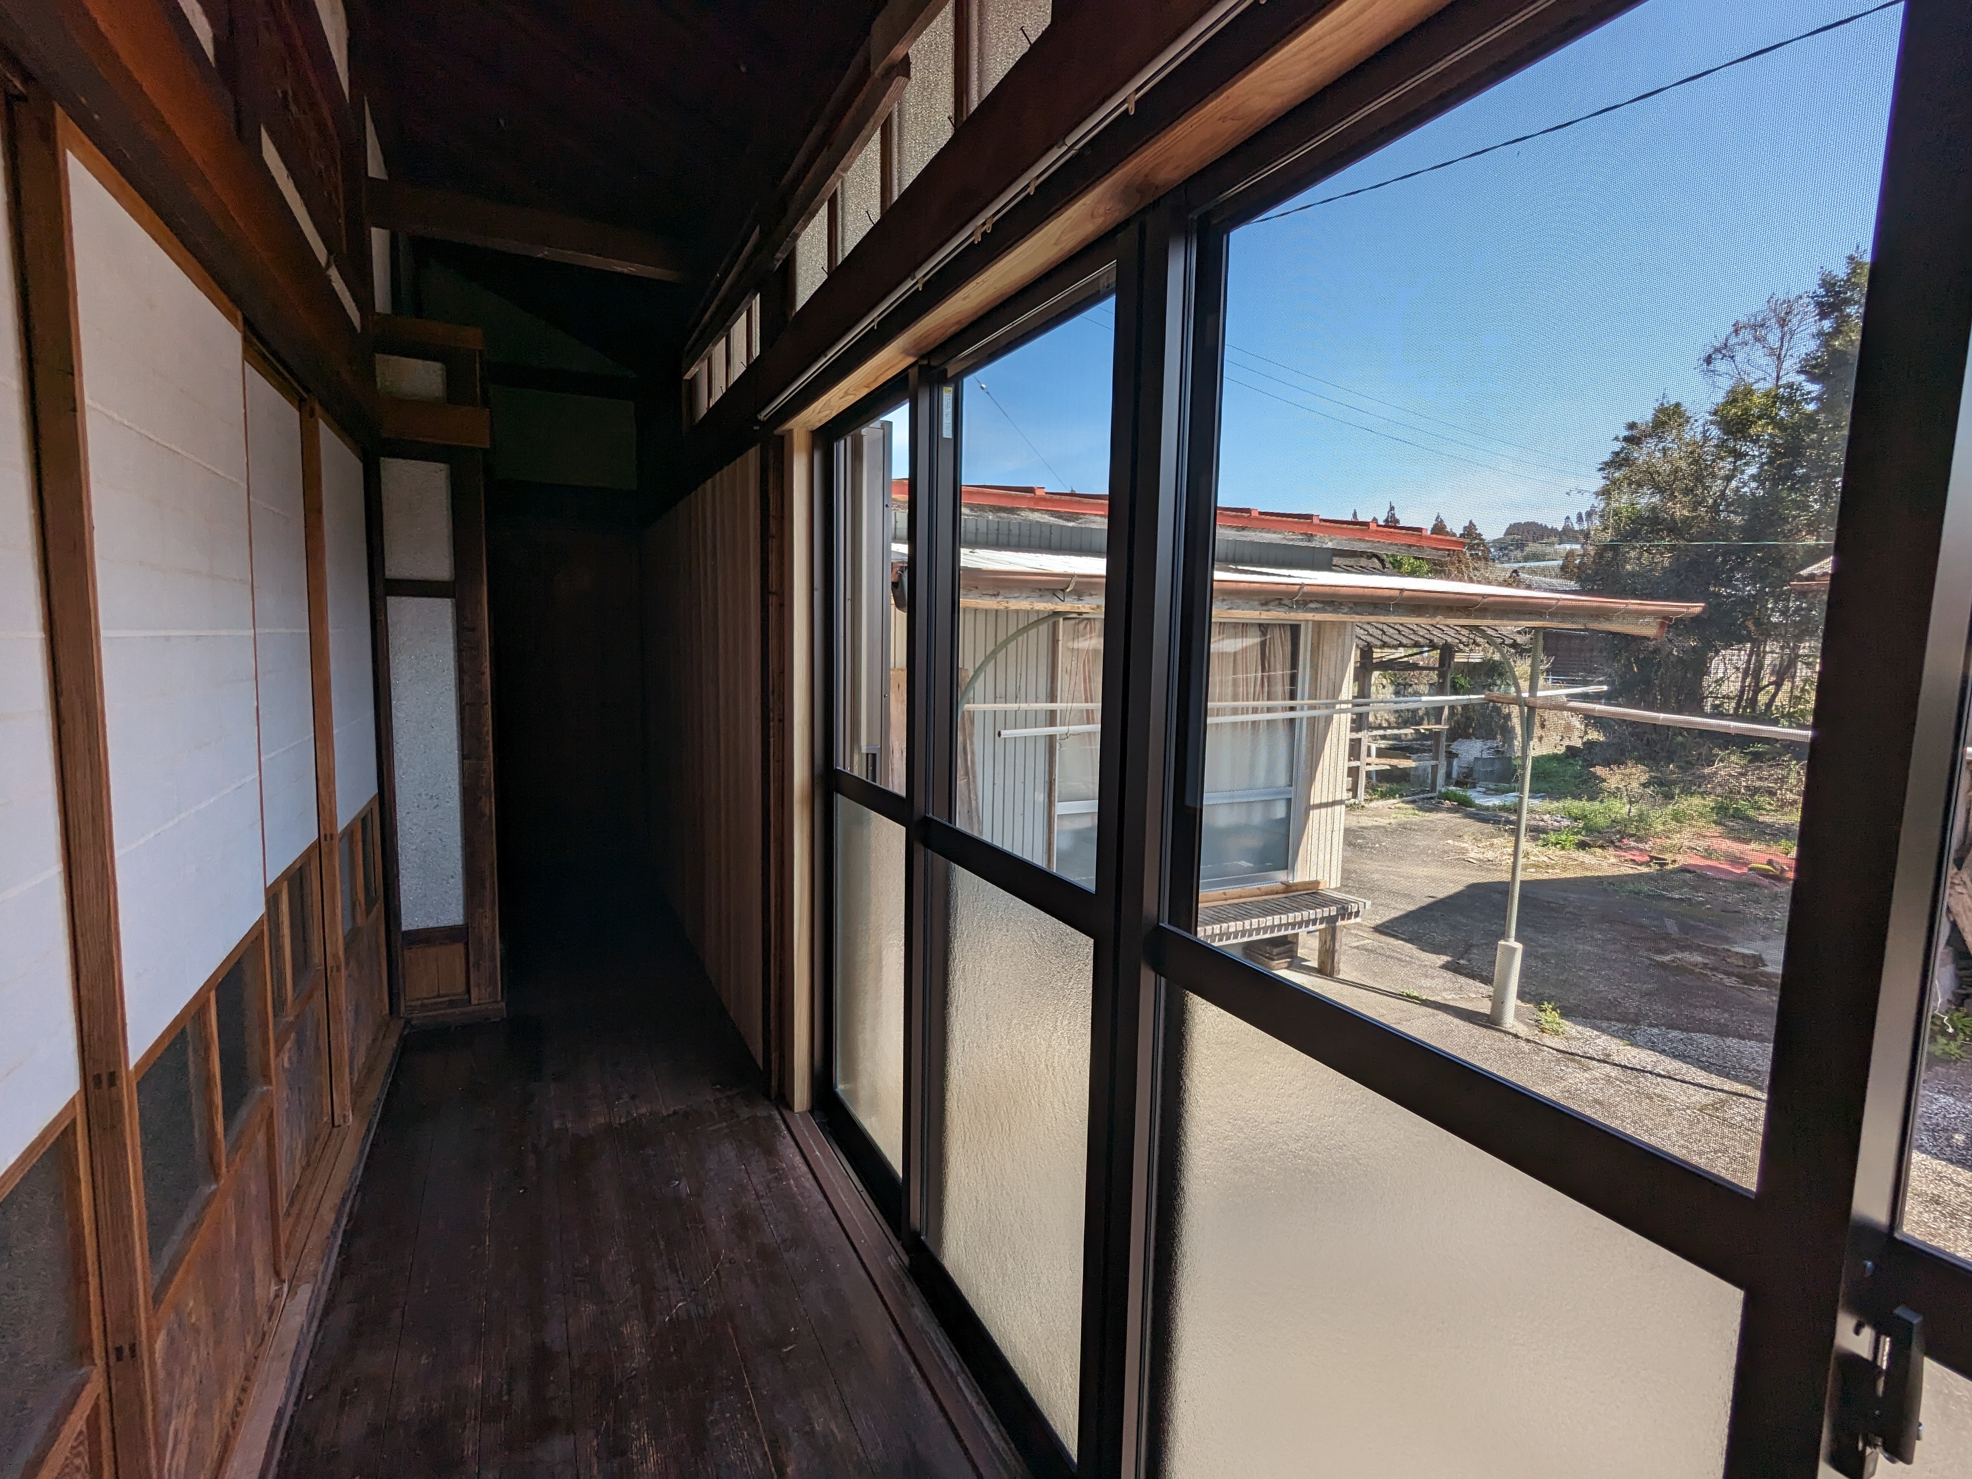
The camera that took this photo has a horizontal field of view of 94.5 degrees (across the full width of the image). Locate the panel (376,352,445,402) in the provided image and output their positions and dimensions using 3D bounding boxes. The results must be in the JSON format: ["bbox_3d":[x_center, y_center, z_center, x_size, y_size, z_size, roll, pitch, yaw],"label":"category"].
[{"bbox_3d":[-1.728,-1.082,2.747,0.173,0.119,0.020,-2,7,-27],"label":"panel"}]

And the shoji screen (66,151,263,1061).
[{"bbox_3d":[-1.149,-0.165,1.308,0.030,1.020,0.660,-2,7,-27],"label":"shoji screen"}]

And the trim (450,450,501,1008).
[{"bbox_3d":[-1.663,-0.019,2.979,0.081,1.796,0.090,-2,7,-27],"label":"trim"}]

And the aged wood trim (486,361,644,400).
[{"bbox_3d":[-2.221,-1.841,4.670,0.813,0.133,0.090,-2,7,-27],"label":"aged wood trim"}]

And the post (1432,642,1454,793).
[{"bbox_3d":[6.170,-0.302,12.336,0.112,2.031,0.112,-2,7,-27],"label":"post"}]

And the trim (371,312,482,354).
[{"bbox_3d":[-1.661,-1.205,2.721,0.277,0.066,0.060,-2,7,-27],"label":"trim"}]

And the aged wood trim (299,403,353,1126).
[{"bbox_3d":[-1.596,0.082,2.210,0.036,1.748,0.039,-2,7,-27],"label":"aged wood trim"}]

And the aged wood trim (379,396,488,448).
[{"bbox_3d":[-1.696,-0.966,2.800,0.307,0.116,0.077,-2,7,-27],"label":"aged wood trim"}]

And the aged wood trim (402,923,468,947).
[{"bbox_3d":[-1.771,0.628,2.938,0.179,0.056,0.040,-2,7,-27],"label":"aged wood trim"}]

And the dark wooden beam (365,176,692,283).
[{"bbox_3d":[-1.448,-1.618,2.961,0.950,0.125,0.120,-1,7,-27],"label":"dark wooden beam"}]

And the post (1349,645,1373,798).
[{"bbox_3d":[4.708,-0.202,11.437,0.112,1.961,0.112,-2,7,-27],"label":"post"}]

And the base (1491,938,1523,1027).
[{"bbox_3d":[2.501,1.167,4.380,0.114,0.383,0.114,-2,7,-27],"label":"base"}]

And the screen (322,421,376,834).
[{"bbox_3d":[-1.755,-0.302,2.506,0.026,1.028,0.697,-2,7,-27],"label":"screen"}]

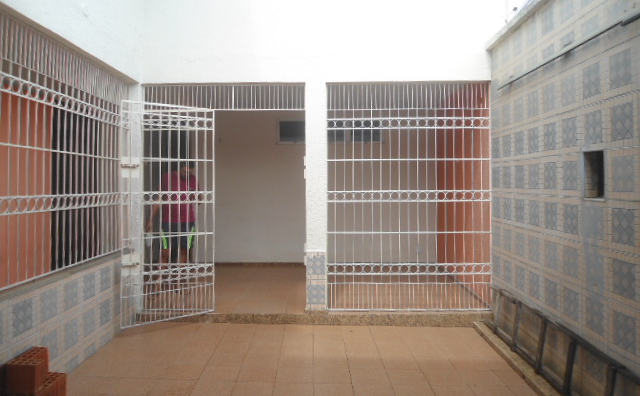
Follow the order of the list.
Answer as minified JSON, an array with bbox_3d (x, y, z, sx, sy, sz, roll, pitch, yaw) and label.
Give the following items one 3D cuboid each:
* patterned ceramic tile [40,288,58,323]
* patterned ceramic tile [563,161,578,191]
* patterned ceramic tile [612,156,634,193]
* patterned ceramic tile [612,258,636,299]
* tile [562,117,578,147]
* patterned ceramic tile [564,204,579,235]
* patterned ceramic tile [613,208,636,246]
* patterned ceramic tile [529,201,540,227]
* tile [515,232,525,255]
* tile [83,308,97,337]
[{"bbox_3d":[-1.979,0.783,3.509,0.012,0.207,0.210,0,2,-1],"label":"patterned ceramic tile"},{"bbox_3d":[1.911,-0.166,3.656,0.010,0.218,0.218,0,2,1],"label":"patterned ceramic tile"},{"bbox_3d":[1.766,-0.136,2.789,0.012,0.207,0.213,0,2,1],"label":"patterned ceramic tile"},{"bbox_3d":[1.818,0.480,2.864,0.010,0.207,0.207,0,1,1],"label":"patterned ceramic tile"},{"bbox_3d":[1.826,-0.484,3.502,0.010,0.207,0.207,0,1,1],"label":"tile"},{"bbox_3d":[1.784,0.145,3.416,0.010,0.203,0.203,0,1,1],"label":"patterned ceramic tile"},{"bbox_3d":[1.870,0.181,2.952,0.010,0.213,0.213,0,2,1],"label":"patterned ceramic tile"},{"bbox_3d":[1.839,0.133,4.113,0.010,0.207,0.207,0,1,1],"label":"patterned ceramic tile"},{"bbox_3d":[1.829,0.425,4.396,0.012,0.207,0.213,0,2,1],"label":"tile"},{"bbox_3d":[-1.995,1.075,4.150,0.010,0.205,0.205,0,2,-1],"label":"tile"}]

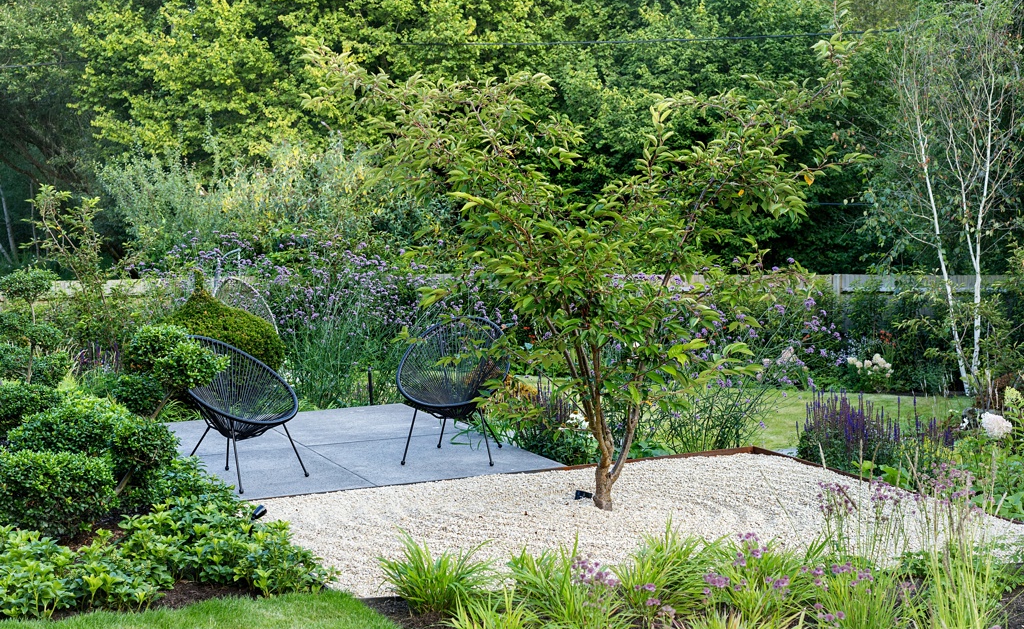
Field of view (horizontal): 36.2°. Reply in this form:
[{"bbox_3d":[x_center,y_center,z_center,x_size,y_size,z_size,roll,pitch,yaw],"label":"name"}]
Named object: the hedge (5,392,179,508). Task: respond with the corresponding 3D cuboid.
[{"bbox_3d":[-2.182,0.714,8.157,0.900,0.620,0.800,-1,6,0],"label":"hedge"}]

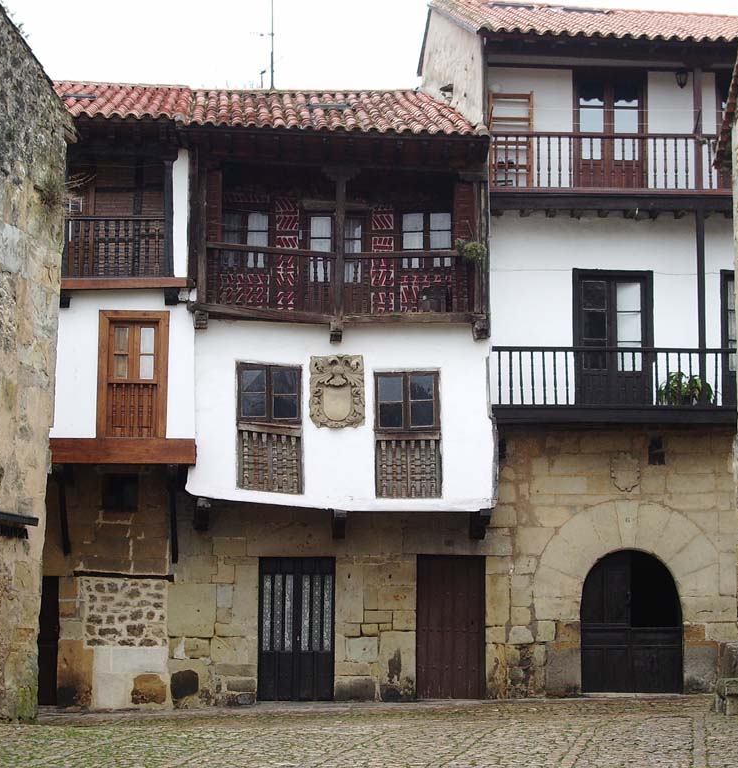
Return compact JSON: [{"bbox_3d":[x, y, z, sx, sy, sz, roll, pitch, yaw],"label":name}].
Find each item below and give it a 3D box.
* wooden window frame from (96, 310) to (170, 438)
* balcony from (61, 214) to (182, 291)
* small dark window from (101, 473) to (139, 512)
[{"bbox_3d":[-3.456,-0.133,26.942,1.072,1.900,0.150,0,-9,1],"label":"wooden window frame"},{"bbox_3d":[-3.643,-1.856,27.497,1.922,1.118,0.900,0,-9,1],"label":"balcony"},{"bbox_3d":[-3.705,1.629,27.427,0.568,0.598,0.150,0,-9,1],"label":"small dark window"}]

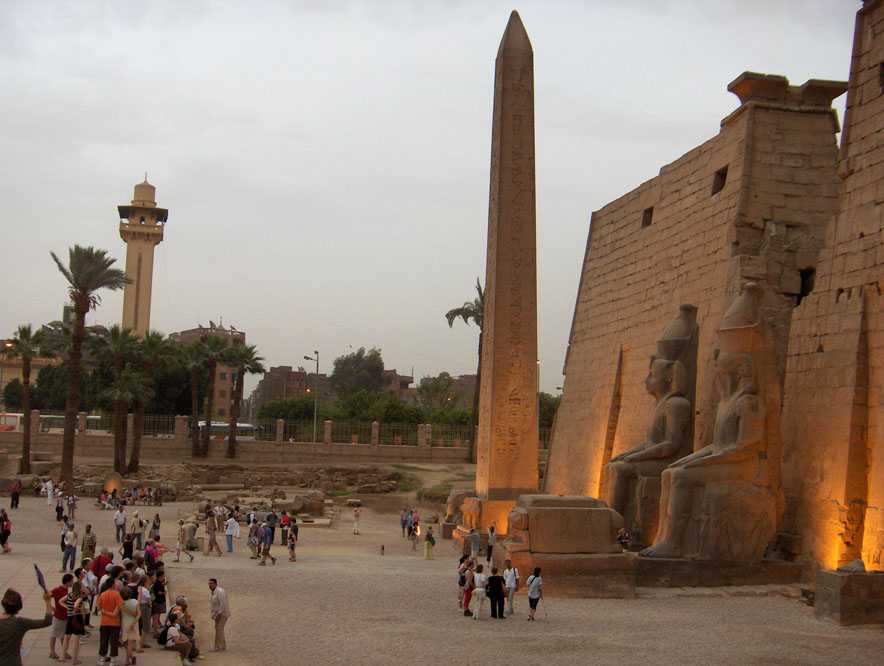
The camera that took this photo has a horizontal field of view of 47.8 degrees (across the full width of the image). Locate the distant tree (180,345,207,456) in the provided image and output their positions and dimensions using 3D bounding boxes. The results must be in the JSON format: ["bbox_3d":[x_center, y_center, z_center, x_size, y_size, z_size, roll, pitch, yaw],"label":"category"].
[{"bbox_3d":[-23.962,6.447,96.000,3.400,11.070,3.230,1,-7,0],"label":"distant tree"}]

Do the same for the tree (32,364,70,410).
[{"bbox_3d":[-41.386,6.641,106.000,4.400,6.400,4.400,4,-6,-23],"label":"tree"}]

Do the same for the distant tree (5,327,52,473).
[{"bbox_3d":[-31.502,5.028,76.000,3.600,11.354,3.600,1,-8,0],"label":"distant tree"}]

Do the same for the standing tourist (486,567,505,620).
[{"bbox_3d":[1.720,8.213,31.492,0.580,1.620,0.360,1,-7,3],"label":"standing tourist"}]

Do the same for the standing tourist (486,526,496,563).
[{"bbox_3d":[2.350,9.969,47.029,0.500,1.670,0.360,5,-8,-30],"label":"standing tourist"}]

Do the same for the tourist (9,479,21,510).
[{"bbox_3d":[-24.426,9.242,57.000,0.600,1.721,0.400,-1,-8,18],"label":"tourist"}]

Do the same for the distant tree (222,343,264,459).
[{"bbox_3d":[-18.939,6.360,94.000,4.000,10.900,4.000,3,-6,-11],"label":"distant tree"}]

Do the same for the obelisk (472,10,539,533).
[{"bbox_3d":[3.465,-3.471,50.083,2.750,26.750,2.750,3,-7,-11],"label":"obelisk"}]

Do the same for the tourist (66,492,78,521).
[{"bbox_3d":[-21.483,10.105,58.000,0.520,1.600,0.400,2,-6,0],"label":"tourist"}]

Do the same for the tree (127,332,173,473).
[{"bbox_3d":[-24.125,5.651,82.000,3.700,11.550,3.520,1,-7,0],"label":"tree"}]

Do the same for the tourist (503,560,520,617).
[{"bbox_3d":[2.243,8.220,32.215,0.550,1.760,0.360,-1,-7,18],"label":"tourist"}]

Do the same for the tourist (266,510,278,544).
[{"bbox_3d":[-8.037,9.222,47.300,0.540,1.660,0.380,0,-6,11],"label":"tourist"}]

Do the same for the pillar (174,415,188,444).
[{"bbox_3d":[-22.457,8.319,86.000,1.100,2.550,1.100,3,-6,-15],"label":"pillar"}]

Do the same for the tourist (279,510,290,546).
[{"bbox_3d":[-7.651,9.541,48.694,0.520,1.700,0.350,0,-7,11],"label":"tourist"}]

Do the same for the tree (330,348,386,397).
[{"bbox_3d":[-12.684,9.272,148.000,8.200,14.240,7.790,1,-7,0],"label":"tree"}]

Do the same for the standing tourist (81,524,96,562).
[{"bbox_3d":[-12.261,7.492,34.600,0.540,1.700,0.360,2,-6,-6],"label":"standing tourist"}]

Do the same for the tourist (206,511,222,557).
[{"bbox_3d":[-9.320,8.201,40.600,0.650,1.760,0.520,1,-6,6],"label":"tourist"}]

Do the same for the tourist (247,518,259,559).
[{"bbox_3d":[-7.843,8.559,41.400,0.500,1.650,0.480,2,-8,-5],"label":"tourist"}]

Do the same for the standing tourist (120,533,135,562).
[{"bbox_3d":[-10.609,7.561,33.600,0.550,1.640,0.400,1,-6,6],"label":"standing tourist"}]

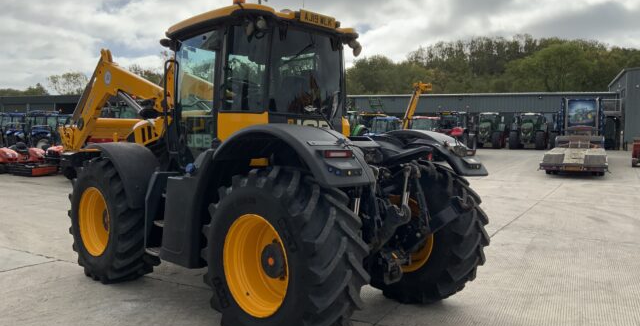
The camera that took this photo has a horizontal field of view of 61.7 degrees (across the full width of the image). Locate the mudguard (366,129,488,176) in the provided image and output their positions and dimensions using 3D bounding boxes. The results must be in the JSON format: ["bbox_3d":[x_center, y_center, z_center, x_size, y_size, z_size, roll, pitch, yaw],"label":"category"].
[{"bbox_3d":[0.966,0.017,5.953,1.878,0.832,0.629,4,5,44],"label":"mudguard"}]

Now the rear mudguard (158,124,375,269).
[{"bbox_3d":[-0.598,0.357,4.835,2.456,1.421,0.629,4,5,44],"label":"rear mudguard"}]

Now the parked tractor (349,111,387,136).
[{"bbox_3d":[3.719,-2.398,41.900,2.500,3.000,4.600,2,4,23],"label":"parked tractor"}]

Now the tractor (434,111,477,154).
[{"bbox_3d":[10.910,-2.530,43.399,2.600,3.050,4.800,1,4,12],"label":"tractor"}]

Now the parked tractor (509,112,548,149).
[{"bbox_3d":[17.776,-2.670,45.399,2.650,3.050,5.000,2,4,27],"label":"parked tractor"}]

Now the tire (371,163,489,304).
[{"bbox_3d":[1.042,0.730,5.968,1.539,1.539,0.599,4,5,44],"label":"tire"}]

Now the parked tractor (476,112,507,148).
[{"bbox_3d":[14.925,-2.801,47.399,2.600,3.050,4.900,2,4,26],"label":"parked tractor"}]

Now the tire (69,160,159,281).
[{"bbox_3d":[-2.586,0.707,6.715,1.493,1.493,0.542,4,5,44],"label":"tire"}]

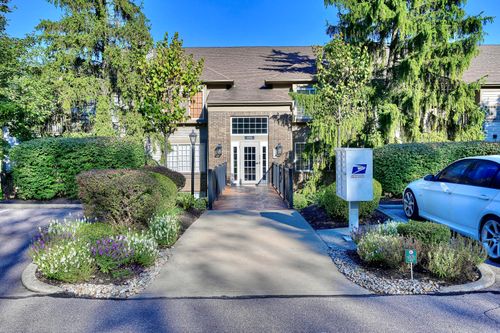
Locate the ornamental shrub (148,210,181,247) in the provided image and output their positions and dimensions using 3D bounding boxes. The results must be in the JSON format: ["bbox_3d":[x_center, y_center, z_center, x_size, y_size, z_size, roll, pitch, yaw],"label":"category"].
[{"bbox_3d":[-1.340,0.940,5.650,0.500,0.500,0.500,0,1,0],"label":"ornamental shrub"}]

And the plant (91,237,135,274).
[{"bbox_3d":[-1.700,1.050,4.450,0.550,0.380,0.520,0,1,0],"label":"plant"}]

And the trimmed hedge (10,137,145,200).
[{"bbox_3d":[-5.150,0.030,11.000,3.900,1.800,1.600,0,1,0],"label":"trimmed hedge"}]

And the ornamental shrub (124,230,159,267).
[{"bbox_3d":[-1.470,1.086,4.990,0.450,0.430,0.450,0,2,0],"label":"ornamental shrub"}]

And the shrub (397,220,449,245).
[{"bbox_3d":[2.450,0.985,5.100,0.770,0.430,0.720,0,1,0],"label":"shrub"}]

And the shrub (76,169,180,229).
[{"bbox_3d":[-2.500,0.624,7.526,1.750,1.180,1.500,0,2,0],"label":"shrub"}]

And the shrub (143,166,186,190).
[{"bbox_3d":[-2.330,0.540,9.300,1.400,1.150,1.400,0,1,0],"label":"shrub"}]

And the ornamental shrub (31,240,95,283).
[{"bbox_3d":[-2.210,1.070,4.250,0.730,0.420,0.700,0,1,0],"label":"ornamental shrub"}]

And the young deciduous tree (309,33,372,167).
[{"bbox_3d":[2.700,-1.450,11.000,1.950,5.000,1.950,0,1,0],"label":"young deciduous tree"}]

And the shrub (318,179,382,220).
[{"bbox_3d":[2.410,0.720,8.680,1.450,0.910,1.300,0,2,0],"label":"shrub"}]

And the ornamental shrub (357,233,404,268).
[{"bbox_3d":[1.790,1.098,4.920,0.620,0.410,0.550,0,2,0],"label":"ornamental shrub"}]

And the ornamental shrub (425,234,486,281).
[{"bbox_3d":[2.560,1.080,4.559,0.720,0.470,0.620,0,2,0],"label":"ornamental shrub"}]

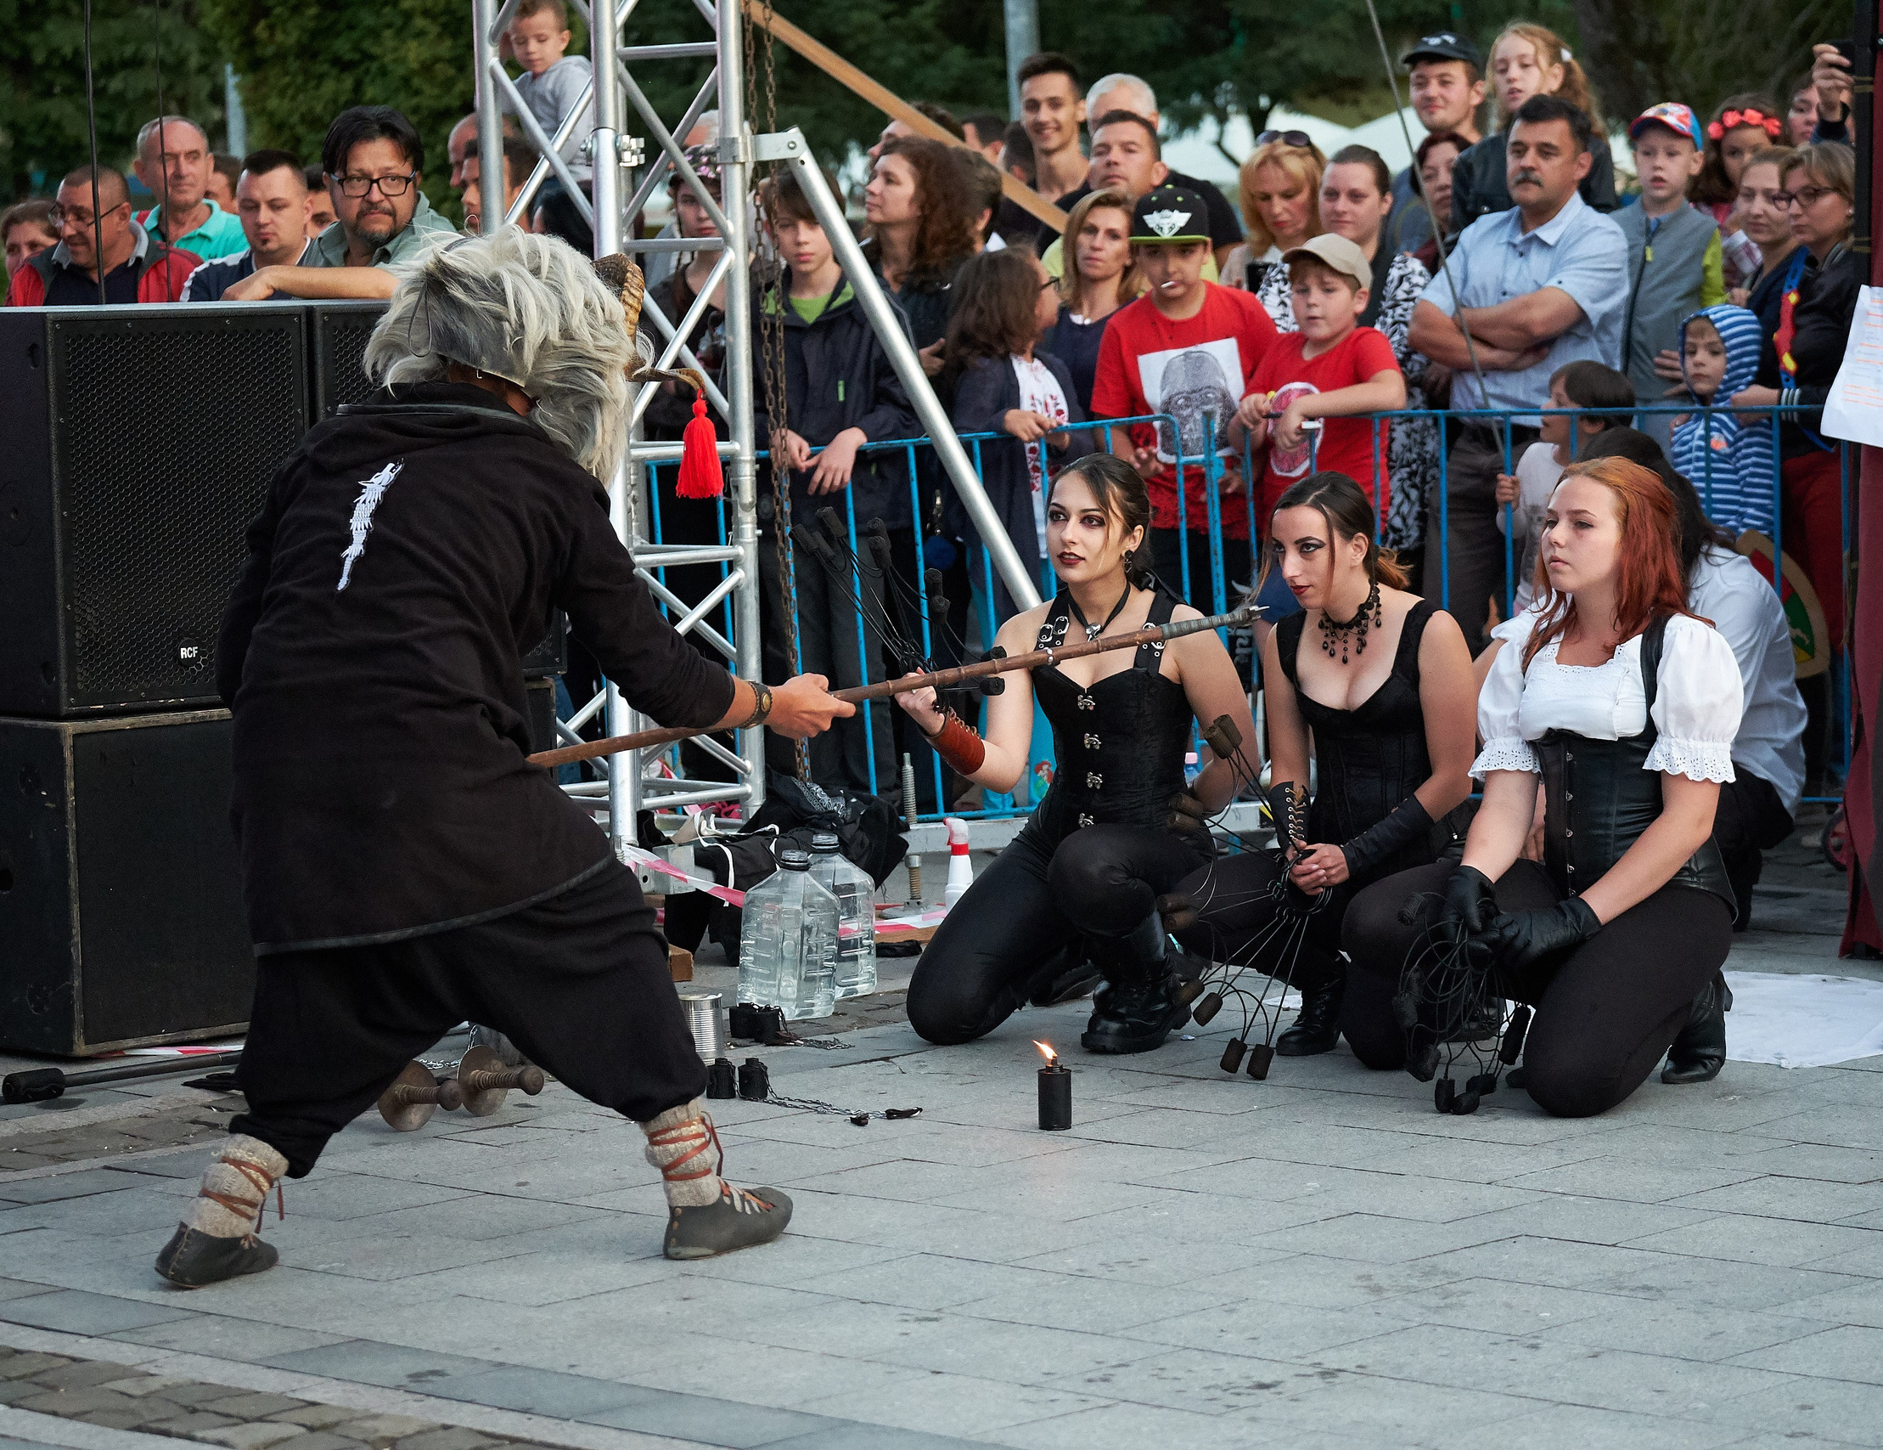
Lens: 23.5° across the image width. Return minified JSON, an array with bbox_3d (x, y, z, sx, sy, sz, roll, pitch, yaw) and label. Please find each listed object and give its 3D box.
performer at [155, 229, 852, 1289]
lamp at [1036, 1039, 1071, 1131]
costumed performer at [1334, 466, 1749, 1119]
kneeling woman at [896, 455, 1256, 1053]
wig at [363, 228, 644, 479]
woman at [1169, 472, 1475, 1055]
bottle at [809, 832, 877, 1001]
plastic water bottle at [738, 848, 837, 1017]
[{"bbox_3d":[-0.604,0.018,6.449,0.640,1.456,0.880,3,7,38],"label":"performer"},{"bbox_3d":[0.179,0.584,7.309,0.057,0.129,0.057,-1,6,0],"label":"lamp"},{"bbox_3d":[1.009,0.077,7.633,0.620,1.043,0.680,4,7,40],"label":"costumed performer"},{"bbox_3d":[0.253,0.034,8.204,0.530,1.043,0.680,2,7,30],"label":"kneeling woman"},{"bbox_3d":[-0.615,-0.525,6.446,0.370,0.340,0.310,14,-5,-40],"label":"wig"},{"bbox_3d":[0.661,0.054,8.055,0.520,1.017,0.660,3,7,35],"label":"woman"},{"bbox_3d":[-0.224,0.365,8.712,0.148,0.302,0.148,4,7,40],"label":"bottle"},{"bbox_3d":[-0.297,0.383,8.539,0.148,0.302,0.148,2,7,32],"label":"plastic water bottle"}]

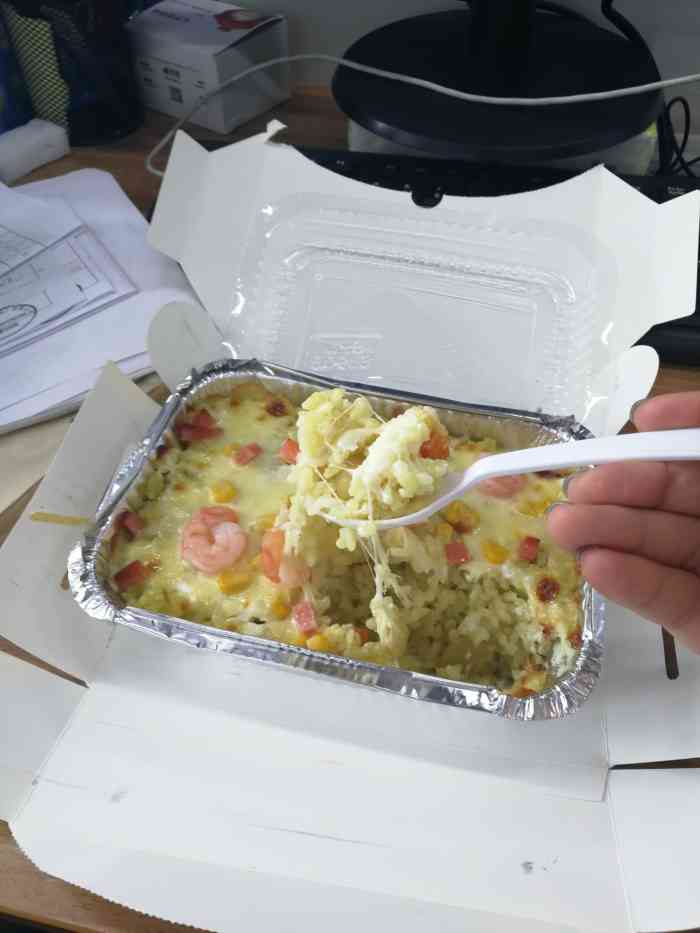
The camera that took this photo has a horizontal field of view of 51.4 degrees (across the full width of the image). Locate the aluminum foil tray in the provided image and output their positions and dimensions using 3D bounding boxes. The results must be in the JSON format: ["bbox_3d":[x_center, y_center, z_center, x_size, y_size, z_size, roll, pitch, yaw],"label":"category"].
[{"bbox_3d":[0.001,0.031,0.306,0.193,0.046,0.146,11,48,8],"label":"aluminum foil tray"}]

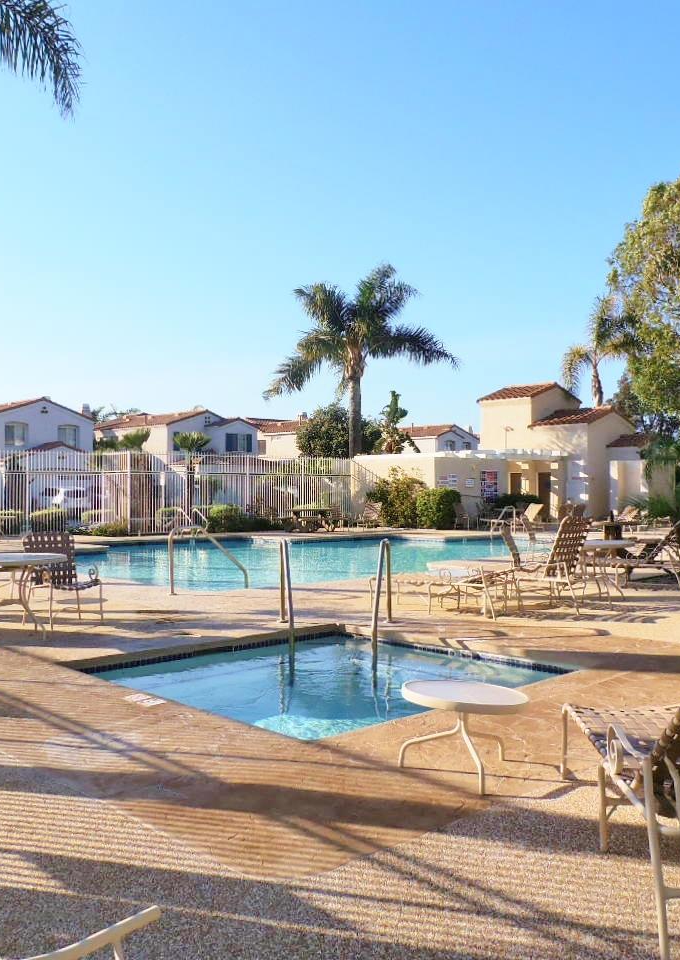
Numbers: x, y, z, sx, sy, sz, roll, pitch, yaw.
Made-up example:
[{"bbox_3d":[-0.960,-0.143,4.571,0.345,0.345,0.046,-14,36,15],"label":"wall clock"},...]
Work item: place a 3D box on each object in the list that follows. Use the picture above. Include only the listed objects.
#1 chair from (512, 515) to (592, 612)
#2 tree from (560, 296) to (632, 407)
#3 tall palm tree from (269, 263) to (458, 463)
[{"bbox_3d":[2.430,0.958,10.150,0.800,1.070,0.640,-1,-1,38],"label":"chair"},{"bbox_3d":[13.300,-3.852,46.000,3.900,11.700,3.800,0,-1,0],"label":"tree"},{"bbox_3d":[0.800,-3.357,35.000,7.400,10.400,7.000,0,-1,0],"label":"tall palm tree"}]

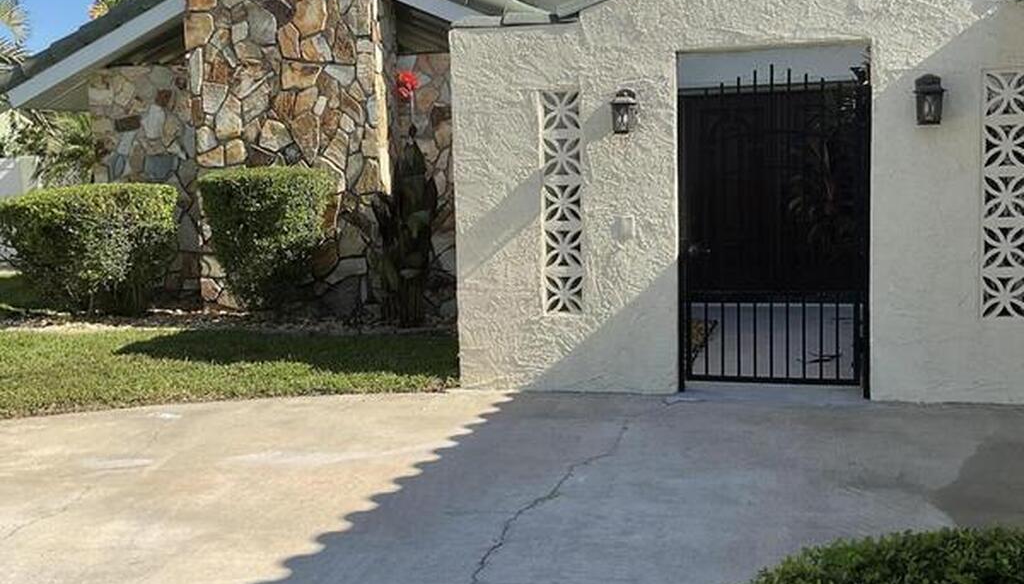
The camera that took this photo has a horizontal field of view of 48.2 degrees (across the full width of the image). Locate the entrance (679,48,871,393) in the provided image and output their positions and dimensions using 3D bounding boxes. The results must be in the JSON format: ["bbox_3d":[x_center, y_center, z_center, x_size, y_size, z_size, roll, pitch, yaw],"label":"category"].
[{"bbox_3d":[1.676,-0.433,7.327,1.181,2.200,0.220,0,6,15],"label":"entrance"}]

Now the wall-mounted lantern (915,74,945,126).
[{"bbox_3d":[2.490,-1.142,6.821,0.175,0.305,0.190,0,6,15],"label":"wall-mounted lantern"}]

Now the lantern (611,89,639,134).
[{"bbox_3d":[0.718,-1.153,7.304,0.175,0.290,0.190,0,6,15],"label":"lantern"}]

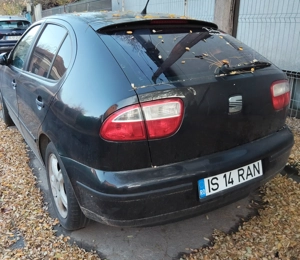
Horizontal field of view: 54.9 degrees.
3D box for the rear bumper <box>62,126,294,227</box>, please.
[{"bbox_3d":[0.371,0.195,1.869,1.690,0.390,0.505,-12,23,-30],"label":"rear bumper"}]

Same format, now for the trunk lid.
[{"bbox_3d":[0.283,-0.338,1.819,1.120,0.700,0.695,-12,23,-30],"label":"trunk lid"}]

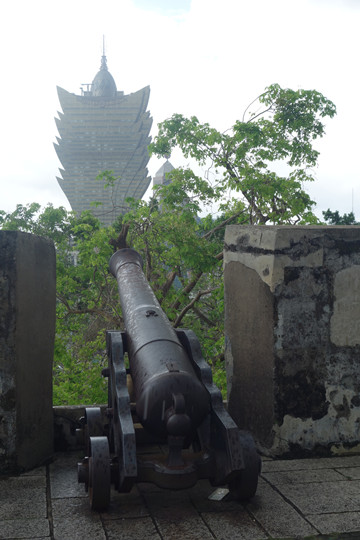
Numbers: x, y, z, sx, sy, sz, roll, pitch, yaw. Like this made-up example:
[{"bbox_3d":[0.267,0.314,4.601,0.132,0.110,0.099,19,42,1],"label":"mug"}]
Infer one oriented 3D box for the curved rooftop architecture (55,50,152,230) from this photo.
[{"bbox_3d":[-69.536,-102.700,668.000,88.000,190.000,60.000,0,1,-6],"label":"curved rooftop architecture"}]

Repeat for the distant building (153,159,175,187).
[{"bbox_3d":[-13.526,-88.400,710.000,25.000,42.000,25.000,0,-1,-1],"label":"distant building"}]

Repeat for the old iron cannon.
[{"bbox_3d":[-0.310,0.640,6.050,1.180,1.660,3.250,0,1,-11],"label":"old iron cannon"}]

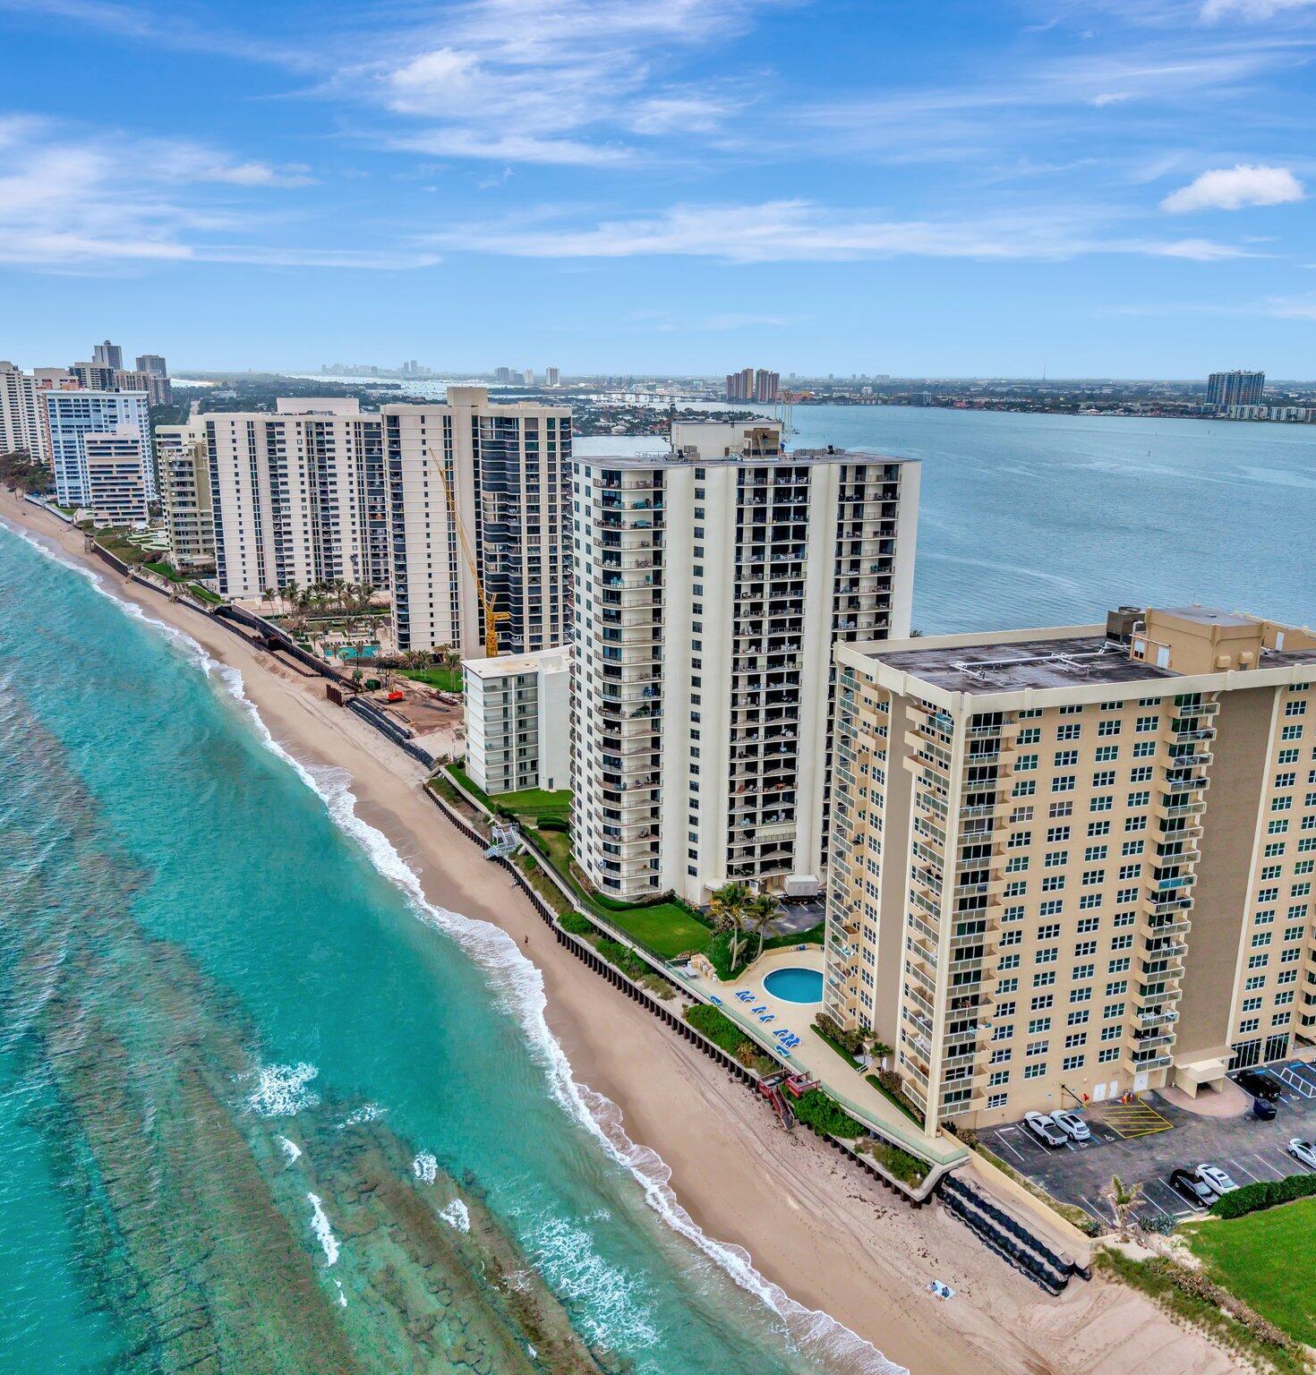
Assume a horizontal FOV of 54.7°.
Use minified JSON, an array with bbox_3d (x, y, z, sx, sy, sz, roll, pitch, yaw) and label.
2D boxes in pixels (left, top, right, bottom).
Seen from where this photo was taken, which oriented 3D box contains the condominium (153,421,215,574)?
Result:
[{"bbox_3d":[-172.345,-73.541,483.116,31.000,58.000,27.000,-4,15,-19],"label":"condominium"}]

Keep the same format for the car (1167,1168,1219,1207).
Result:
[{"bbox_3d":[51.606,48.074,122.253,1.860,1.470,4.850,-4,15,-19],"label":"car"}]

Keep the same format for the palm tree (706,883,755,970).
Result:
[{"bbox_3d":[9.723,31.901,167.041,6.000,11.500,6.000,1,14,0],"label":"palm tree"}]

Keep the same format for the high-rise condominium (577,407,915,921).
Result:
[{"bbox_3d":[11.917,-4.238,190.695,48.500,69.000,23.500,-4,15,-19],"label":"high-rise condominium"}]

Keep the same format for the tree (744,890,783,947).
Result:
[{"bbox_3d":[14.019,31.944,172.414,5.000,8.900,5.000,1,14,0],"label":"tree"}]

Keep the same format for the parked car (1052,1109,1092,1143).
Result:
[{"bbox_3d":[42.979,45.403,132.218,1.900,1.670,4.720,-4,15,-19],"label":"parked car"}]

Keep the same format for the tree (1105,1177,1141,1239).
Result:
[{"bbox_3d":[43.199,48.306,117.830,3.100,5.100,3.100,1,14,0],"label":"tree"}]

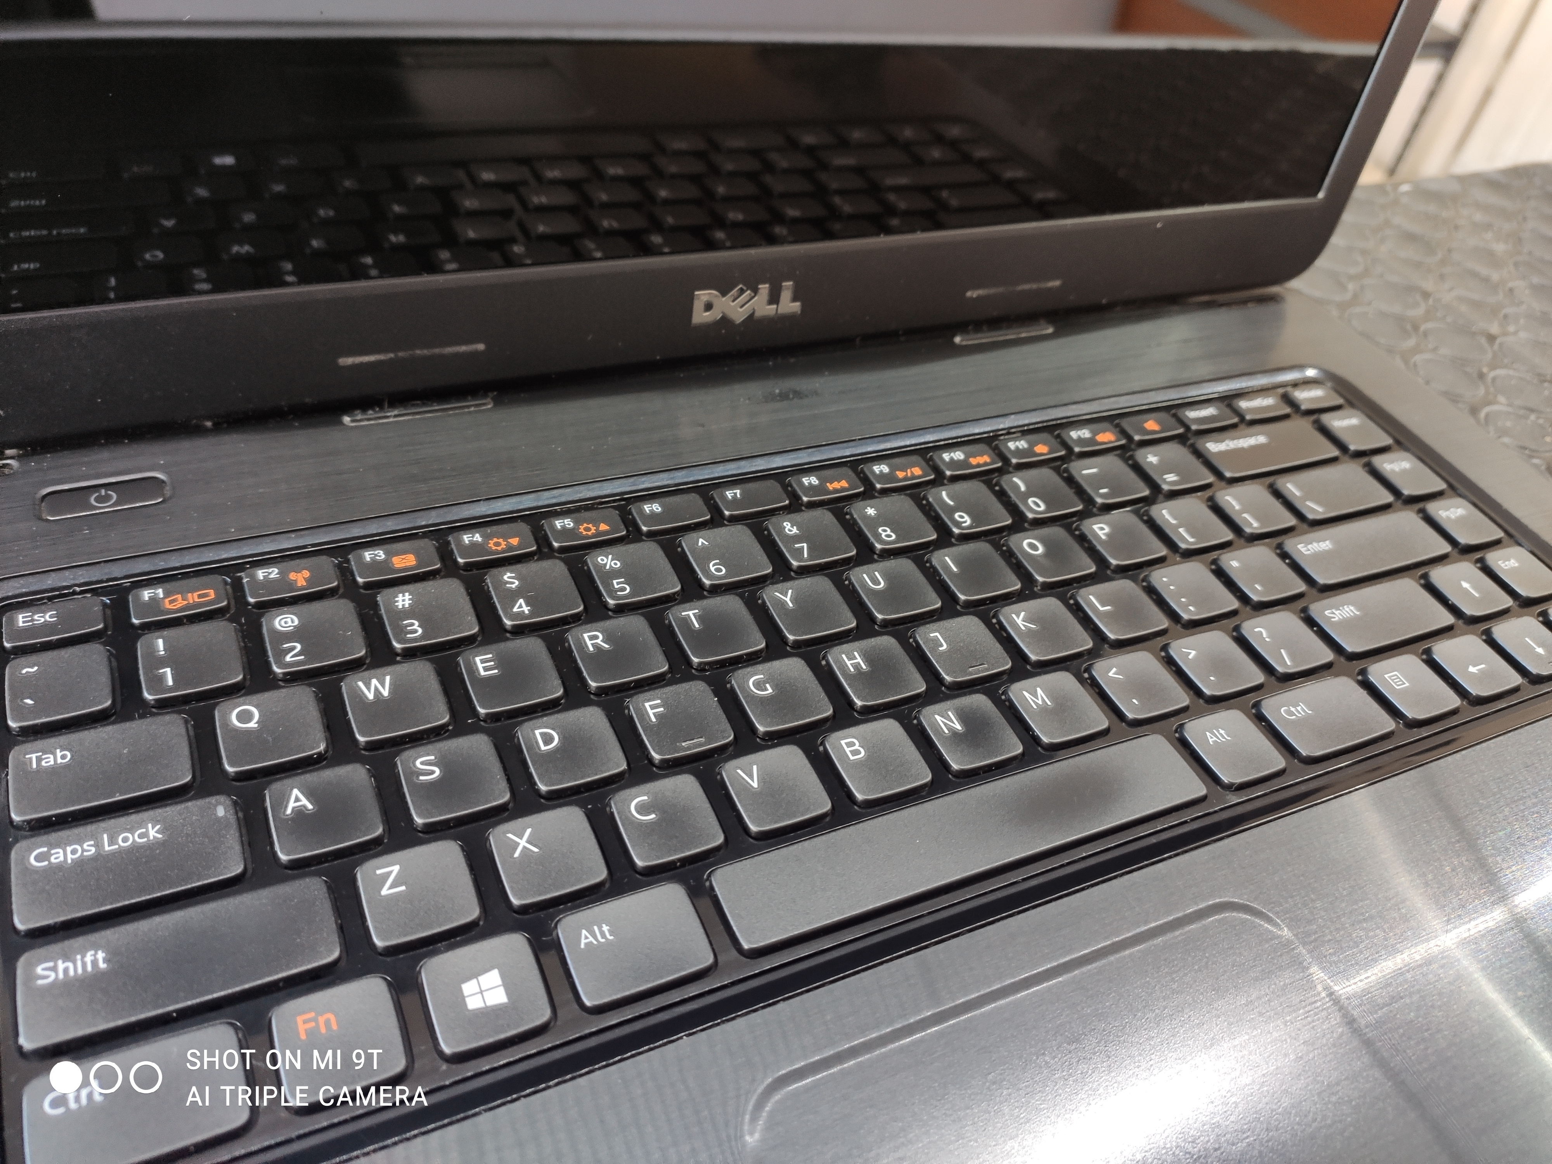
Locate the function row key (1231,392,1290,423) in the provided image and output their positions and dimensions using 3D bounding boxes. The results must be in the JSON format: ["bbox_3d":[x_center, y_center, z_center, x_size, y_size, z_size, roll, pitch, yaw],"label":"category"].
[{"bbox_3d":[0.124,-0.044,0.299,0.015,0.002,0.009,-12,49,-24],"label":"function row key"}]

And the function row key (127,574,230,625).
[{"bbox_3d":[-0.101,0.003,0.198,0.015,0.002,0.009,-12,49,-24],"label":"function row key"}]

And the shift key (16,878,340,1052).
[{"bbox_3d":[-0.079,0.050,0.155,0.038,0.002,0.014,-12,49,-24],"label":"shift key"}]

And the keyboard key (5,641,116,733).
[{"bbox_3d":[-0.112,0.017,0.182,0.015,0.002,0.014,-12,49,-24],"label":"keyboard key"}]

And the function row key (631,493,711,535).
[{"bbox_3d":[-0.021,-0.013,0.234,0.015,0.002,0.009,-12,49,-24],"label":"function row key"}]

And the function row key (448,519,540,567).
[{"bbox_3d":[-0.053,-0.007,0.220,0.015,0.002,0.009,-12,49,-24],"label":"function row key"}]

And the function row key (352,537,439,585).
[{"bbox_3d":[-0.069,-0.003,0.213,0.015,0.002,0.009,-12,49,-24],"label":"function row key"}]

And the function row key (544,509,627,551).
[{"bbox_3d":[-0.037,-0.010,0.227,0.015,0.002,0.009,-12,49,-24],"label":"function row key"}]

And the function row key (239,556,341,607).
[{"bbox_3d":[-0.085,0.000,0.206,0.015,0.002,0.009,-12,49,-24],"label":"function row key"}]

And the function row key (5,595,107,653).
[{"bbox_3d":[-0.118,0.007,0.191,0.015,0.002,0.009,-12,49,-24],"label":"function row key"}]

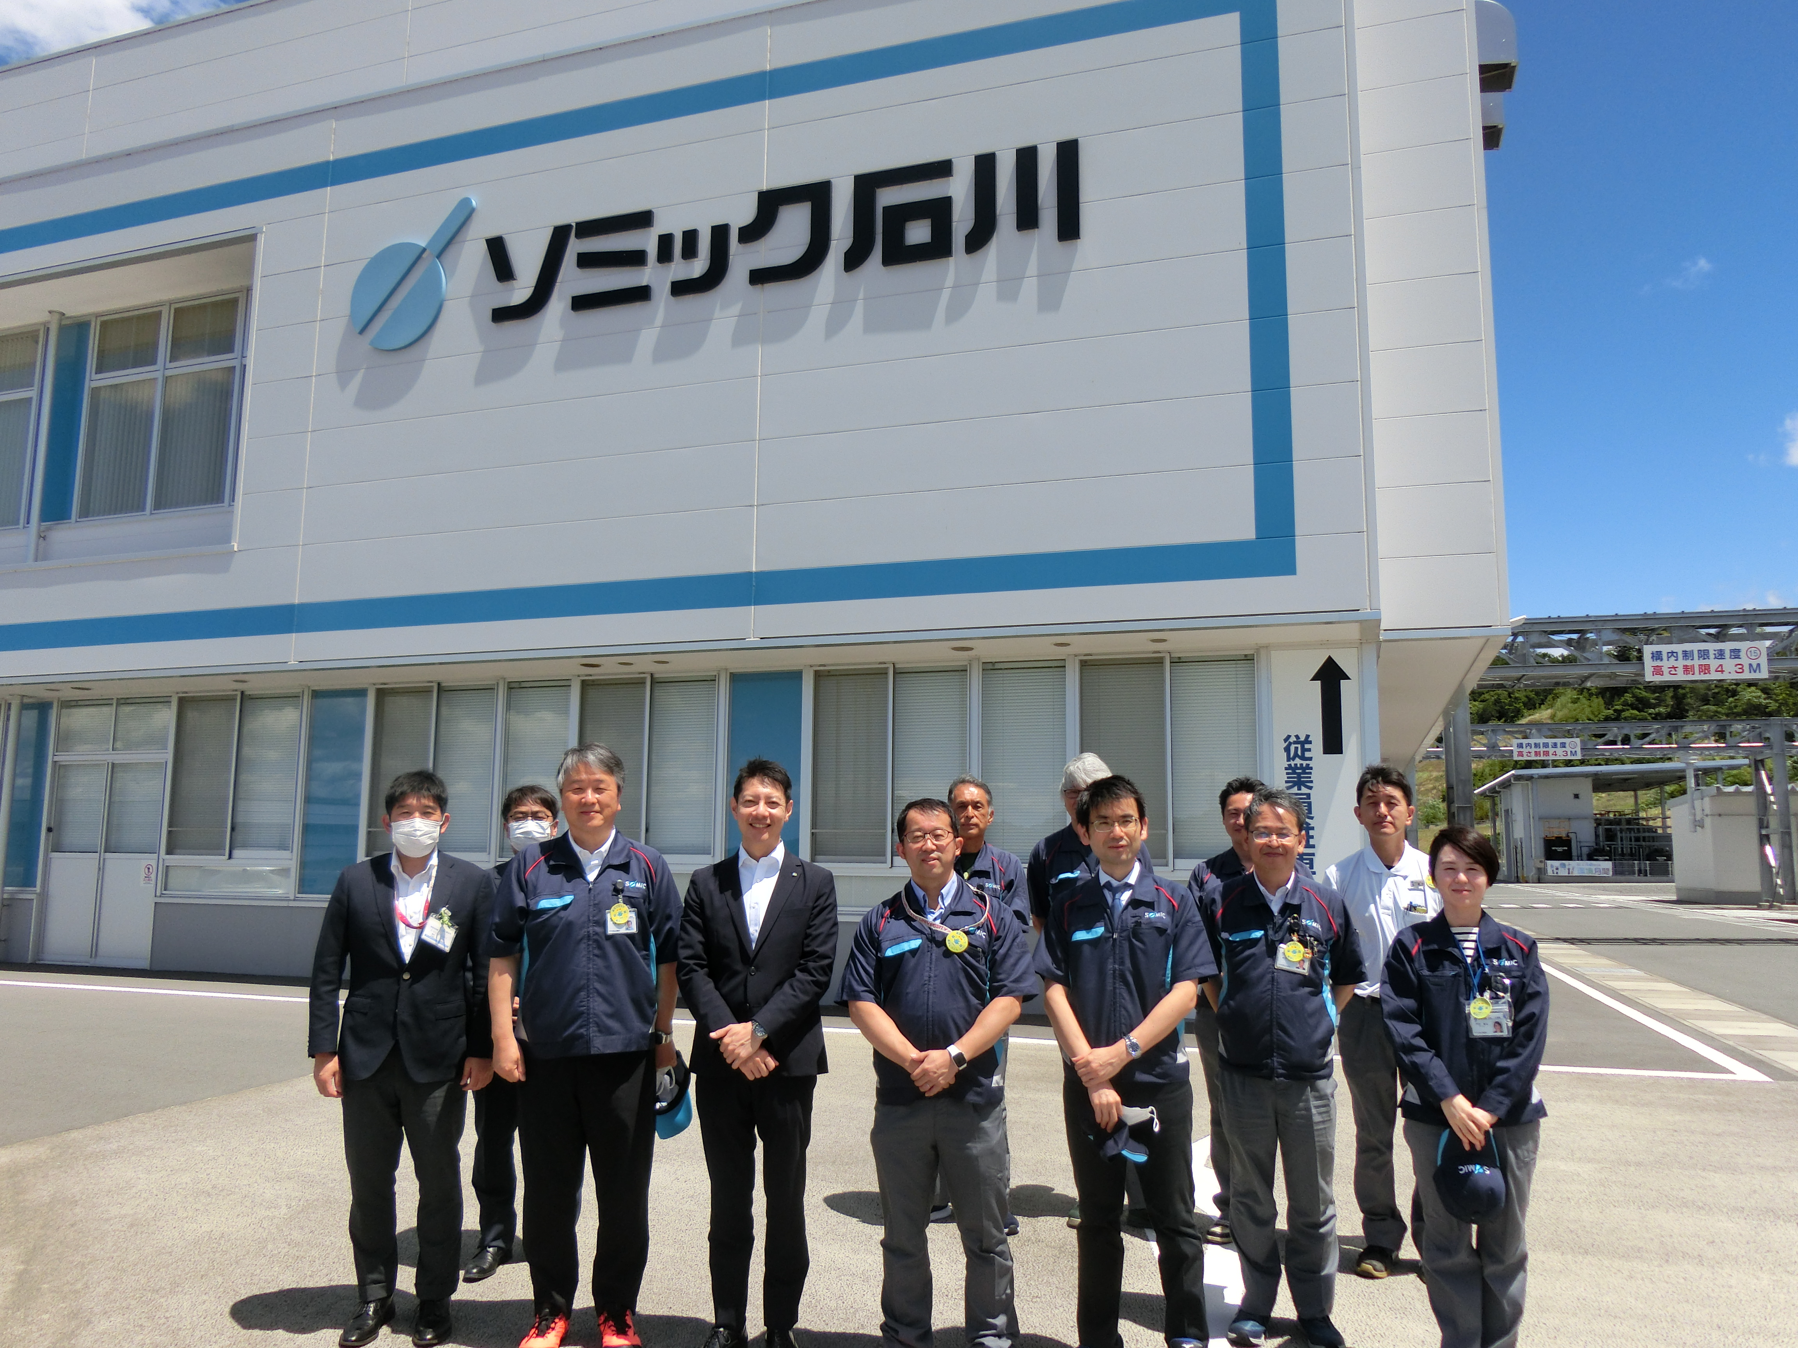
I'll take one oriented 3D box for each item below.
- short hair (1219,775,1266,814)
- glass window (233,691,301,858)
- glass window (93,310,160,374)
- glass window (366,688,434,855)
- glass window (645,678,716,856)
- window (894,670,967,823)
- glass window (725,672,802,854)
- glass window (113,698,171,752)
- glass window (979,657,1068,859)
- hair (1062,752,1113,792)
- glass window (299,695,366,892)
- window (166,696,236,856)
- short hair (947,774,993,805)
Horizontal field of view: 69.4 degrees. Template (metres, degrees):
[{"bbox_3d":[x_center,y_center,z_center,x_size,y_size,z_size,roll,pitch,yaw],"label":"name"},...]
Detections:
[{"bbox_3d":[1.355,0.478,5.086,0.190,0.160,0.210,-2,-8,17],"label":"short hair"},{"bbox_3d":[-7.117,1.120,14.620,0.860,1.807,0.070,-2,-8,19],"label":"glass window"},{"bbox_3d":[-9.665,-4.152,16.277,1.097,0.765,0.070,-2,-8,19],"label":"glass window"},{"bbox_3d":[-5.311,1.040,13.844,0.780,1.771,0.080,-2,-8,19],"label":"glass window"},{"bbox_3d":[-2.118,0.910,12.737,0.724,1.745,0.080,-2,-8,19],"label":"glass window"},{"bbox_3d":[0.298,0.844,11.894,0.722,1.789,0.080,-2,-8,19],"label":"window"},{"bbox_3d":[-1.308,1.001,12.627,0.786,2.056,0.070,-2,-8,19],"label":"glass window"},{"bbox_3d":[-8.929,0.611,15.329,0.856,0.622,0.070,-2,-8,19],"label":"glass window"},{"bbox_3d":[1.119,0.778,11.614,0.791,1.780,0.080,-2,-8,19],"label":"glass window"},{"bbox_3d":[0.762,0.401,5.220,0.200,0.170,0.210,-2,-8,19],"label":"hair"},{"bbox_3d":[-6.128,1.277,14.099,0.778,2.230,0.080,-2,-8,19],"label":"glass window"},{"bbox_3d":[-8.015,1.165,14.929,0.924,1.842,0.070,-2,-8,19],"label":"window"},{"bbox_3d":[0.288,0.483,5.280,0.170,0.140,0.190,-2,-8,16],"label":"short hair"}]

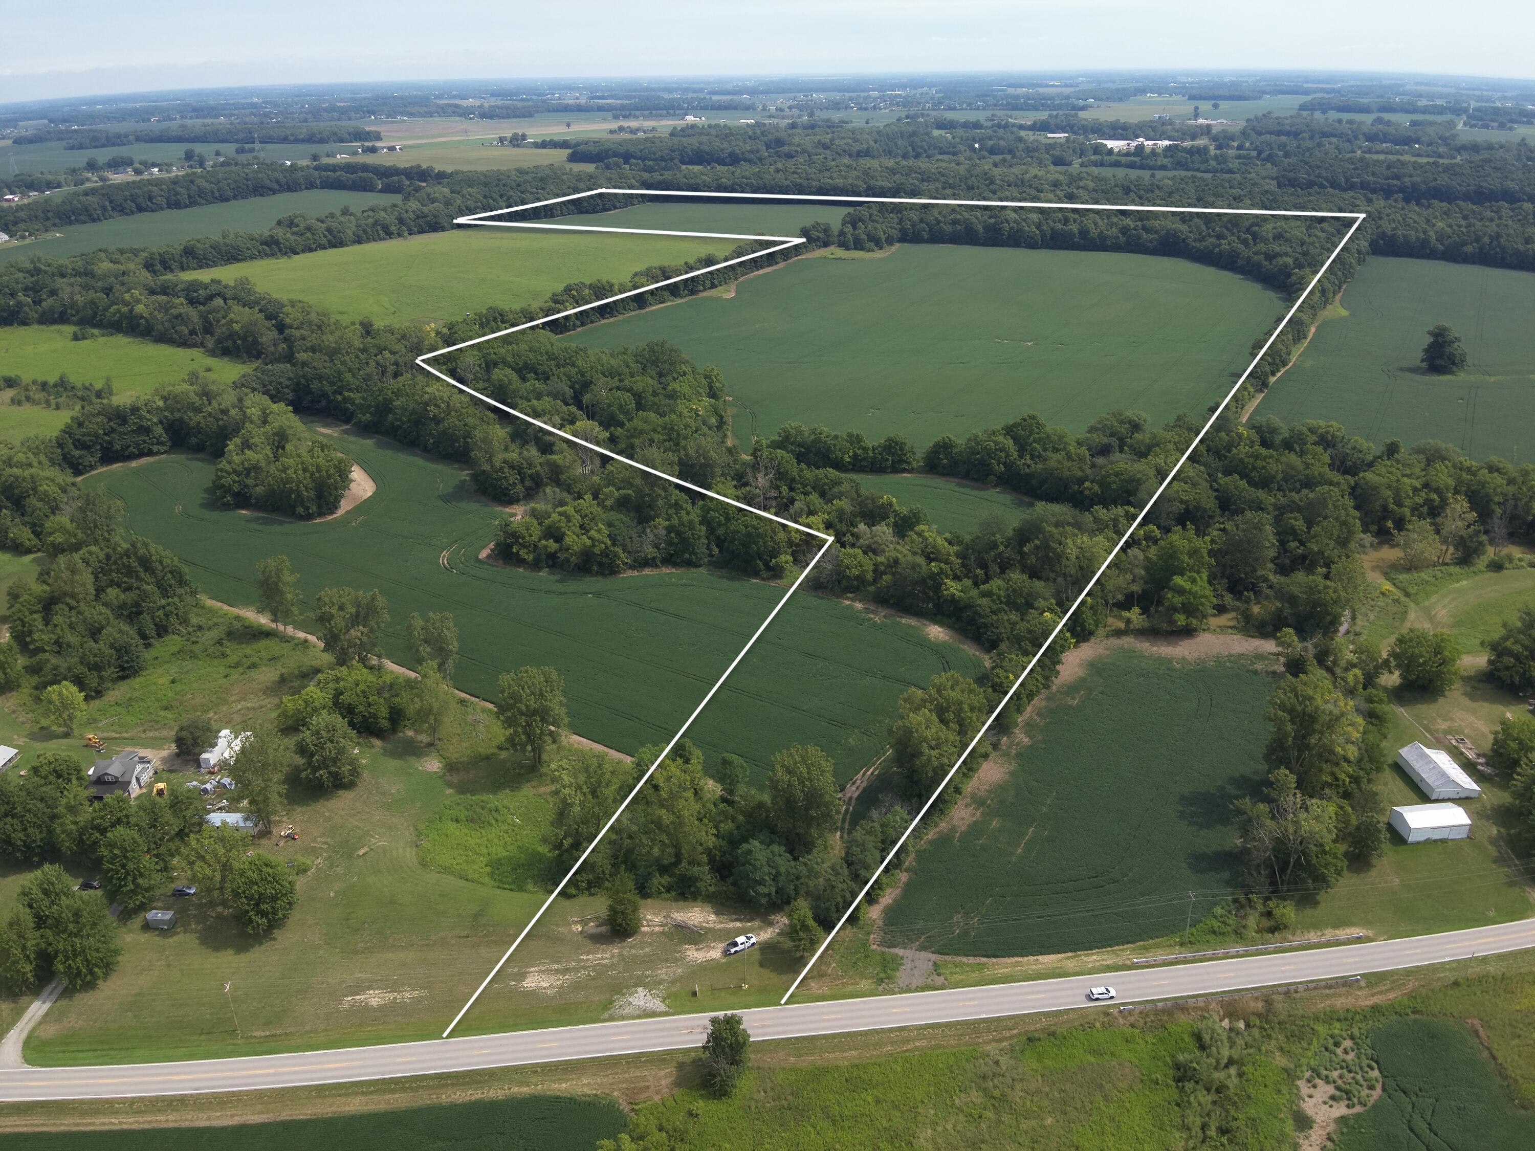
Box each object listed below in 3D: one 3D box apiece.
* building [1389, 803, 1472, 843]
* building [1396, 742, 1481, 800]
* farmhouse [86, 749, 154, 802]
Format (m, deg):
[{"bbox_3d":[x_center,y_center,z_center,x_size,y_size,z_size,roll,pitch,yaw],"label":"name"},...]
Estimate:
[{"bbox_3d":[142.780,52.830,229.380,13.840,5.030,7.120,-3,26,-4],"label":"building"},{"bbox_3d":[155.110,44.800,245.770,10.810,5.270,15.120,-1,25,0],"label":"building"},{"bbox_3d":[-151.890,47.010,249.150,10.700,7.100,13.000,-1,25,0],"label":"farmhouse"}]

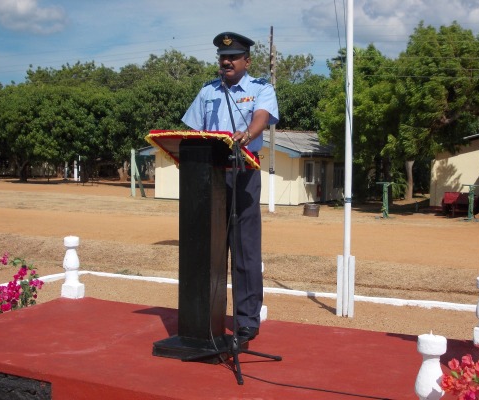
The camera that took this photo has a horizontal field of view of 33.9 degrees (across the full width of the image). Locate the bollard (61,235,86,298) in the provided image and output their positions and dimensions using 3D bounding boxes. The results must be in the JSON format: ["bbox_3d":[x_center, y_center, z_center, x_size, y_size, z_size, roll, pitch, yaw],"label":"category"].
[{"bbox_3d":[-1.265,0.508,5.970,0.135,0.465,0.135,1,3,28],"label":"bollard"}]

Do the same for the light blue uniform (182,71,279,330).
[{"bbox_3d":[-0.050,0.004,4.620,0.560,1.530,0.380,1,3,25],"label":"light blue uniform"}]

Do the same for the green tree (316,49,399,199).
[{"bbox_3d":[5.750,-3.580,37.000,4.800,7.500,4.600,1,3,28],"label":"green tree"}]

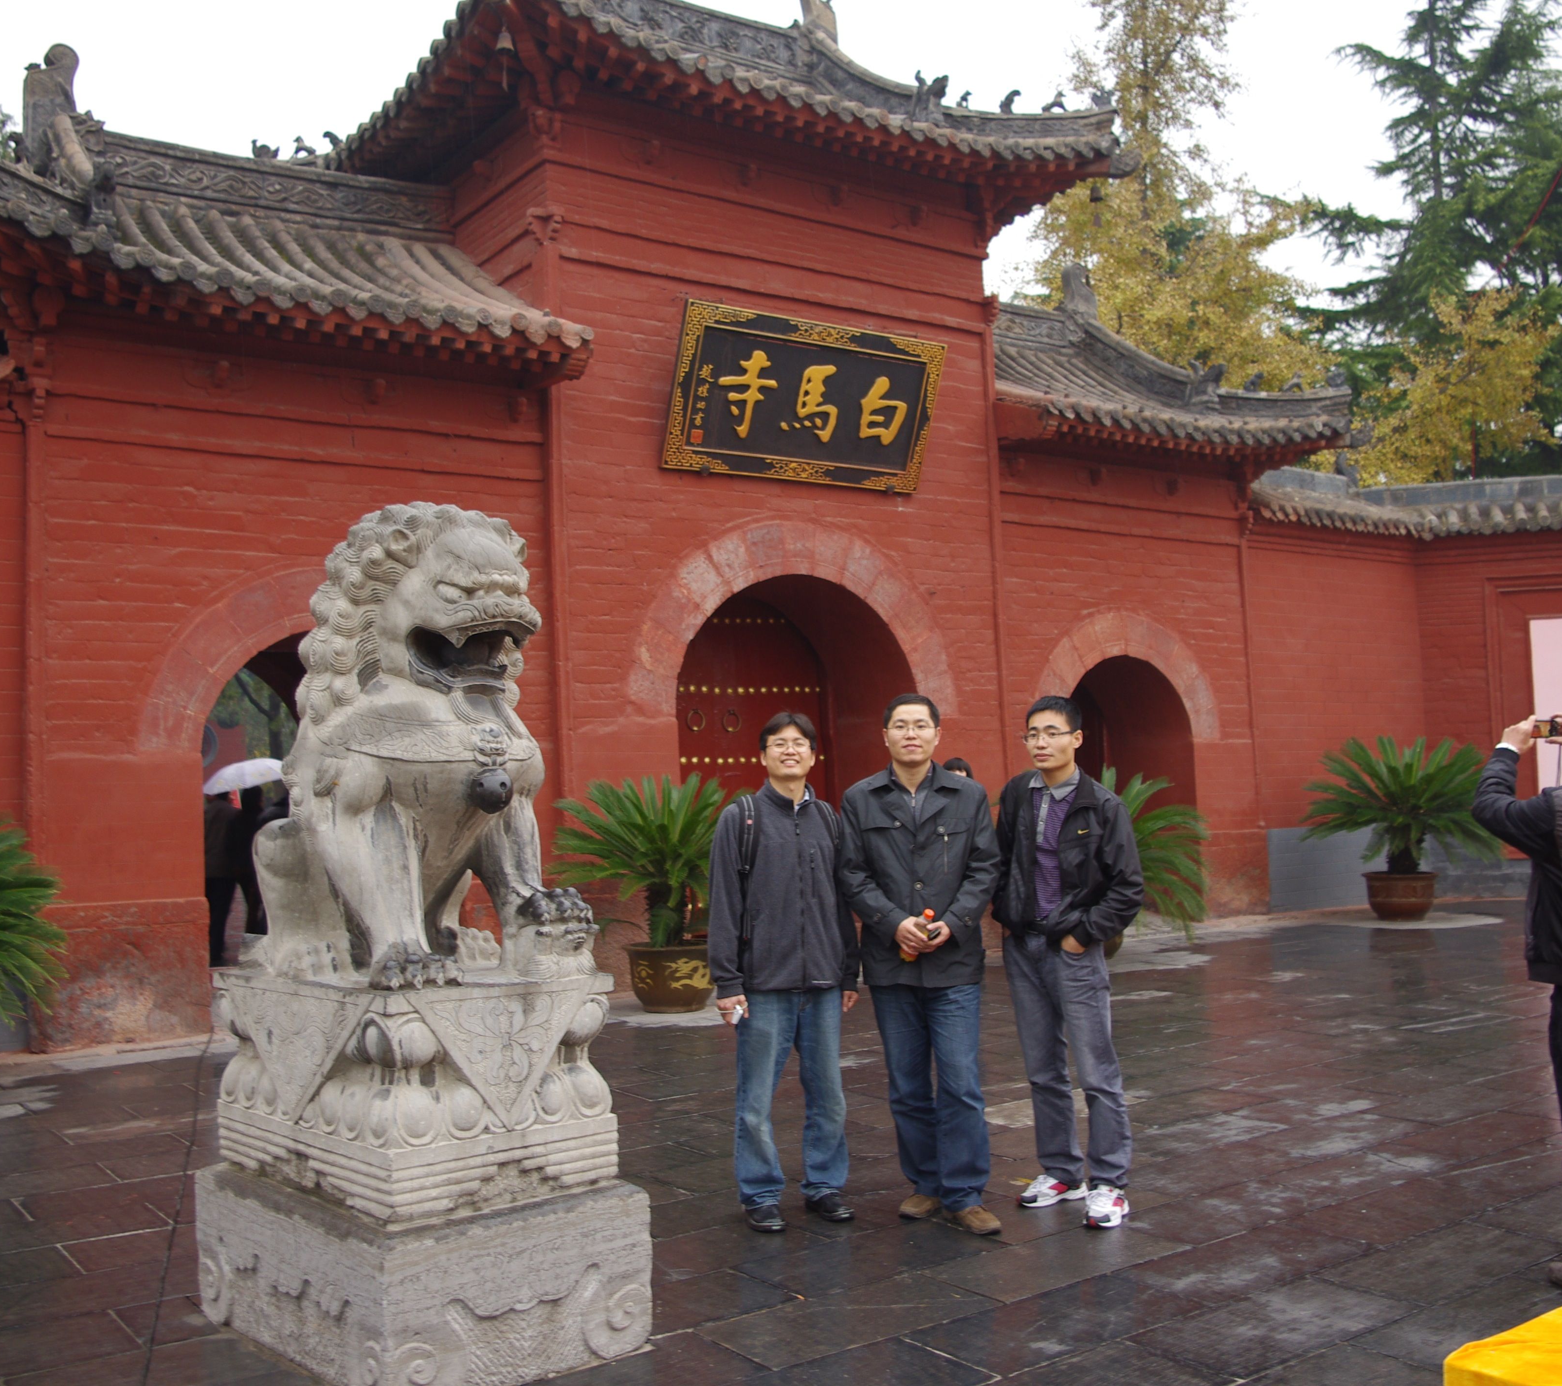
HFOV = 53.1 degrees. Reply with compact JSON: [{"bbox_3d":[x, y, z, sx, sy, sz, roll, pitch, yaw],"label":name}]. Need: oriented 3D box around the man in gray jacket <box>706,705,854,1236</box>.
[{"bbox_3d":[0.008,0.924,5.352,0.500,1.715,0.380,-2,-4,-3],"label":"man in gray jacket"}]

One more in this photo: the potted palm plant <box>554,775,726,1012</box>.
[{"bbox_3d":[-0.764,1.369,10.865,1.600,1.620,1.600,-2,-4,0],"label":"potted palm plant"}]

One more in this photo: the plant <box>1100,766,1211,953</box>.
[{"bbox_3d":[2.553,1.384,13.109,1.750,1.620,1.750,1,-5,-34],"label":"plant"}]

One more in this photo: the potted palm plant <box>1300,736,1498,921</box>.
[{"bbox_3d":[5.956,1.331,15.343,1.950,1.760,1.950,1,-5,-34],"label":"potted palm plant"}]

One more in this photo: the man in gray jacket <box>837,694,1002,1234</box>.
[{"bbox_3d":[0.465,0.884,5.259,0.540,1.750,0.360,-2,-4,3],"label":"man in gray jacket"}]

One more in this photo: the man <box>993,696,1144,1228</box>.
[{"bbox_3d":[0.940,0.879,5.281,0.500,1.730,0.360,-4,-4,29],"label":"man"}]

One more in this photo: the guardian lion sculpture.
[{"bbox_3d":[-1.044,0.133,4.392,0.640,1.310,0.960,1,-5,-41],"label":"guardian lion sculpture"}]

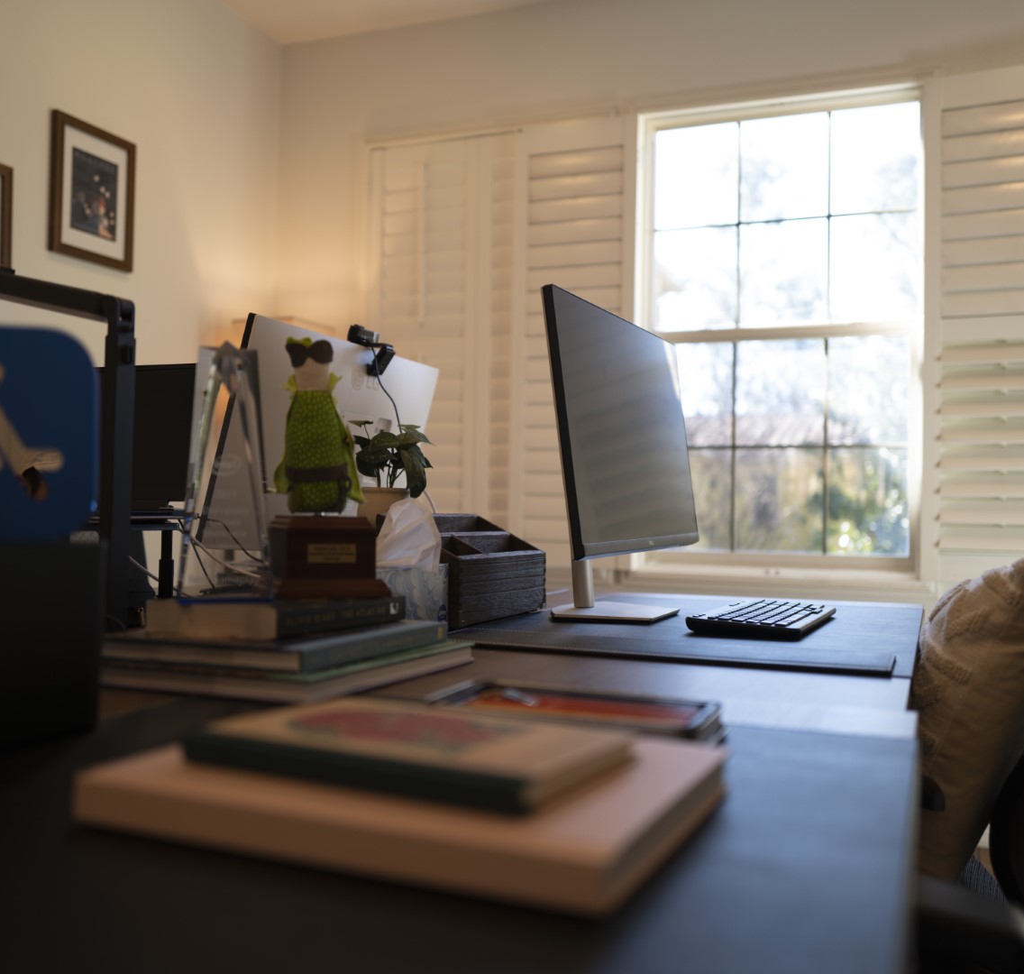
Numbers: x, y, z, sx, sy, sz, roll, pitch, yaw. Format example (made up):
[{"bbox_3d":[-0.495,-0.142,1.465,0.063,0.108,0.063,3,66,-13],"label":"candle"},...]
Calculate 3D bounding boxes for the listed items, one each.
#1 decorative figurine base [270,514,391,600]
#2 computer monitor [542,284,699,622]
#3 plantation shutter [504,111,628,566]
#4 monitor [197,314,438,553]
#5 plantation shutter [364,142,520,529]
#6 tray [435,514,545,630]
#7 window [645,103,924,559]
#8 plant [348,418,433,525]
[{"bbox_3d":[-0.190,0.069,1.133,0.112,0.077,0.097,1,-1,-24],"label":"decorative figurine base"},{"bbox_3d":[0.170,-0.029,1.756,0.180,0.460,0.612,0,-1,23],"label":"computer monitor"},{"bbox_3d":[0.181,-0.466,3.741,0.405,1.495,0.060,0,-1,22],"label":"plantation shutter"},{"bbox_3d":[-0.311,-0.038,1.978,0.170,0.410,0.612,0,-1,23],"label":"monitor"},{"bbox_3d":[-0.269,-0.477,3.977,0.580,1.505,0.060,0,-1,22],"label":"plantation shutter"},{"bbox_3d":[-0.069,0.118,1.720,0.126,0.153,0.341,0,-1,21],"label":"tray"},{"bbox_3d":[0.826,-0.479,3.557,0.885,1.450,0.100,0,-1,22],"label":"window"},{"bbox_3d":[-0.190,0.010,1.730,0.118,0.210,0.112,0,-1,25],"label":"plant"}]

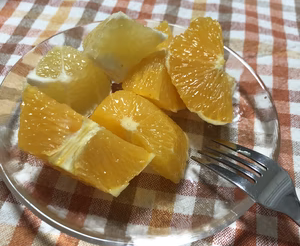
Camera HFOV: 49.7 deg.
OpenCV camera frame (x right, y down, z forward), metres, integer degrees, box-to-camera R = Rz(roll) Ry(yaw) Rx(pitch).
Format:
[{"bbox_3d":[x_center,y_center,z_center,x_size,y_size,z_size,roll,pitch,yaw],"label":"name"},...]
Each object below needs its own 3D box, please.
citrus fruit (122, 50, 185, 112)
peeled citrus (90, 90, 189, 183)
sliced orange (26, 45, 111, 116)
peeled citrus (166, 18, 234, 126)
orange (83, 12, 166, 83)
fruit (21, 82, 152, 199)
[{"bbox_3d":[0.003,-0.028,0.200,0.040,0.034,0.038,2,55,-3],"label":"citrus fruit"},{"bbox_3d":[-0.005,0.007,0.173,0.052,0.036,0.033,24,57,12],"label":"peeled citrus"},{"bbox_3d":[-0.045,-0.026,0.190,0.048,0.036,0.040,0,55,-5],"label":"sliced orange"},{"bbox_3d":[0.030,-0.032,0.200,0.043,0.041,0.060,-3,55,-7],"label":"peeled citrus"},{"bbox_3d":[-0.017,-0.047,0.207,0.053,0.035,0.040,0,55,-5],"label":"orange"},{"bbox_3d":[-0.033,0.009,0.168,0.071,0.036,0.037,23,56,11],"label":"fruit"}]

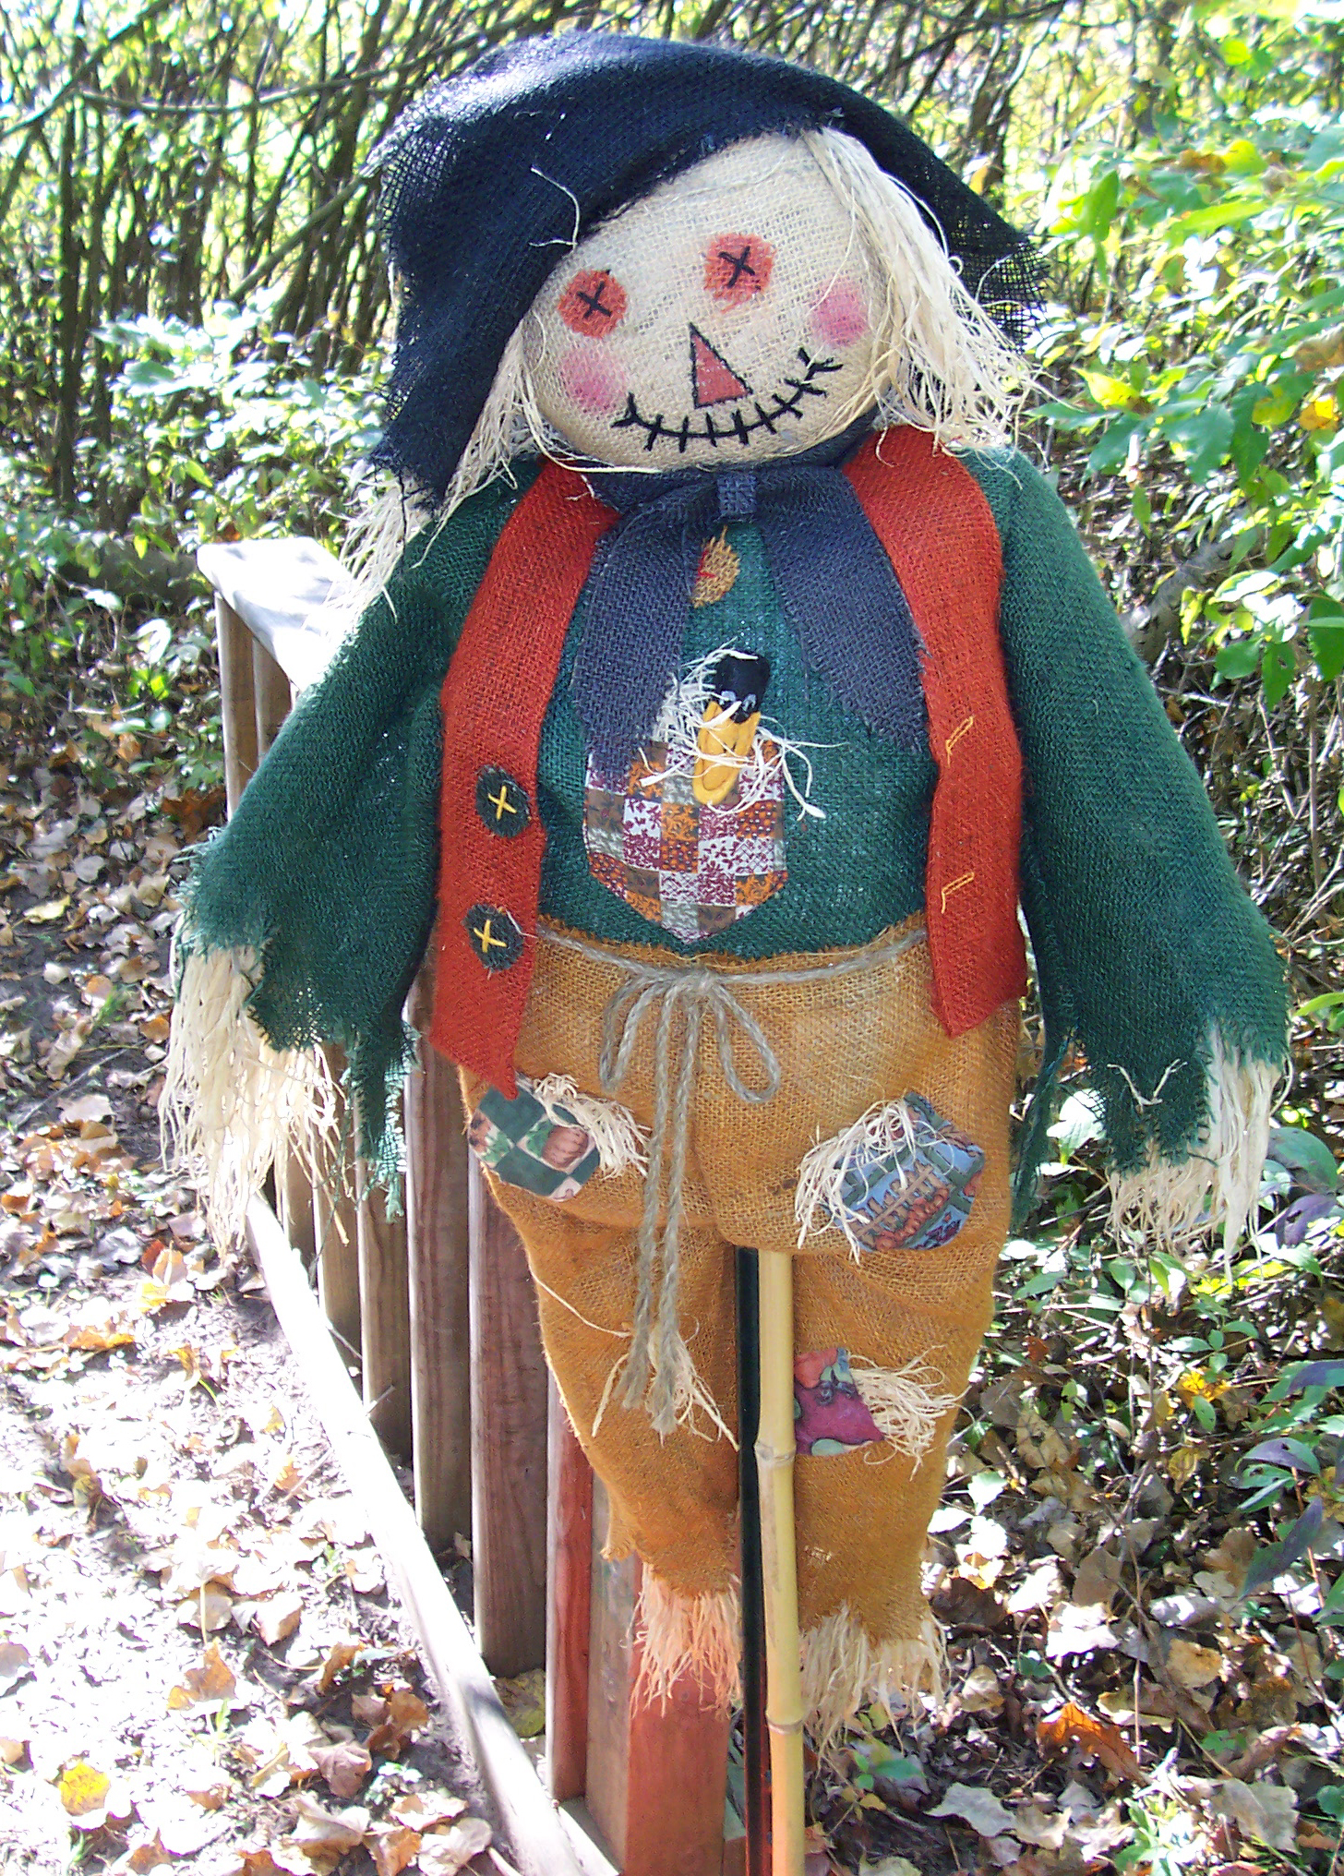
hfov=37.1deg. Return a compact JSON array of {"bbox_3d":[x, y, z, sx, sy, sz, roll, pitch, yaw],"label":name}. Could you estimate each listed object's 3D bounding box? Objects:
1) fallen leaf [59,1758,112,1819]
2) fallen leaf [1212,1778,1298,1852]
[{"bbox_3d":[-0.556,0.805,1.900,0.050,0.015,0.068,-6,24,-19],"label":"fallen leaf"},{"bbox_3d":[0.526,0.789,1.809,0.073,0.025,0.061,8,24,14],"label":"fallen leaf"}]

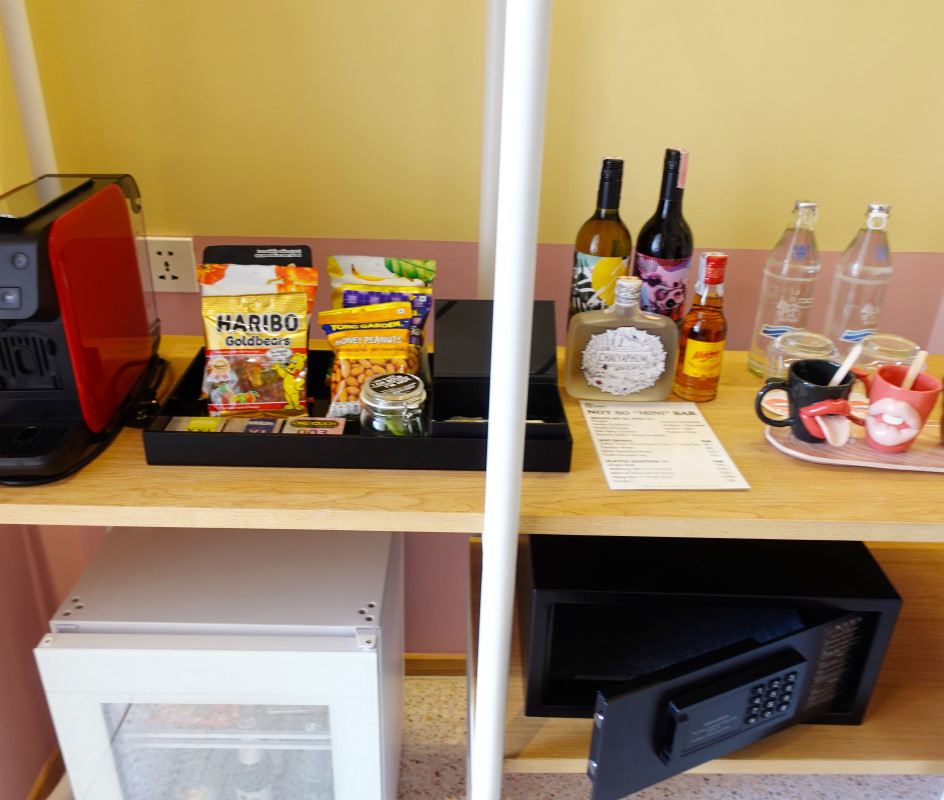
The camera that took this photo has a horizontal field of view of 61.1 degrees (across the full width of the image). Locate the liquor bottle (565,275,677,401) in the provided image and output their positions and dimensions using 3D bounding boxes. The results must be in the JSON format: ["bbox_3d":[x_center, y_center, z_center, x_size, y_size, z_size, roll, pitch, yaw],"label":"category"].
[{"bbox_3d":[0.191,-0.083,1.030,0.142,0.158,0.056,1,26,-1],"label":"liquor bottle"}]

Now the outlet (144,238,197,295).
[{"bbox_3d":[-0.467,-0.209,1.230,0.086,0.086,0.009,1,26,-1],"label":"outlet"}]

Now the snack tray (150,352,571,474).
[{"bbox_3d":[-0.122,0.006,0.962,0.458,0.040,0.228,1,26,-1],"label":"snack tray"}]

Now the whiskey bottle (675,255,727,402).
[{"bbox_3d":[0.299,-0.095,1.030,0.059,0.187,0.059,-1,26,-6],"label":"whiskey bottle"}]

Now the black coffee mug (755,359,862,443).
[{"bbox_3d":[0.389,0.005,0.931,0.104,0.081,0.088,1,26,-1],"label":"black coffee mug"}]

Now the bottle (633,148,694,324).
[{"bbox_3d":[0.250,-0.177,1.065,0.075,0.300,0.075,1,26,-1],"label":"bottle"}]

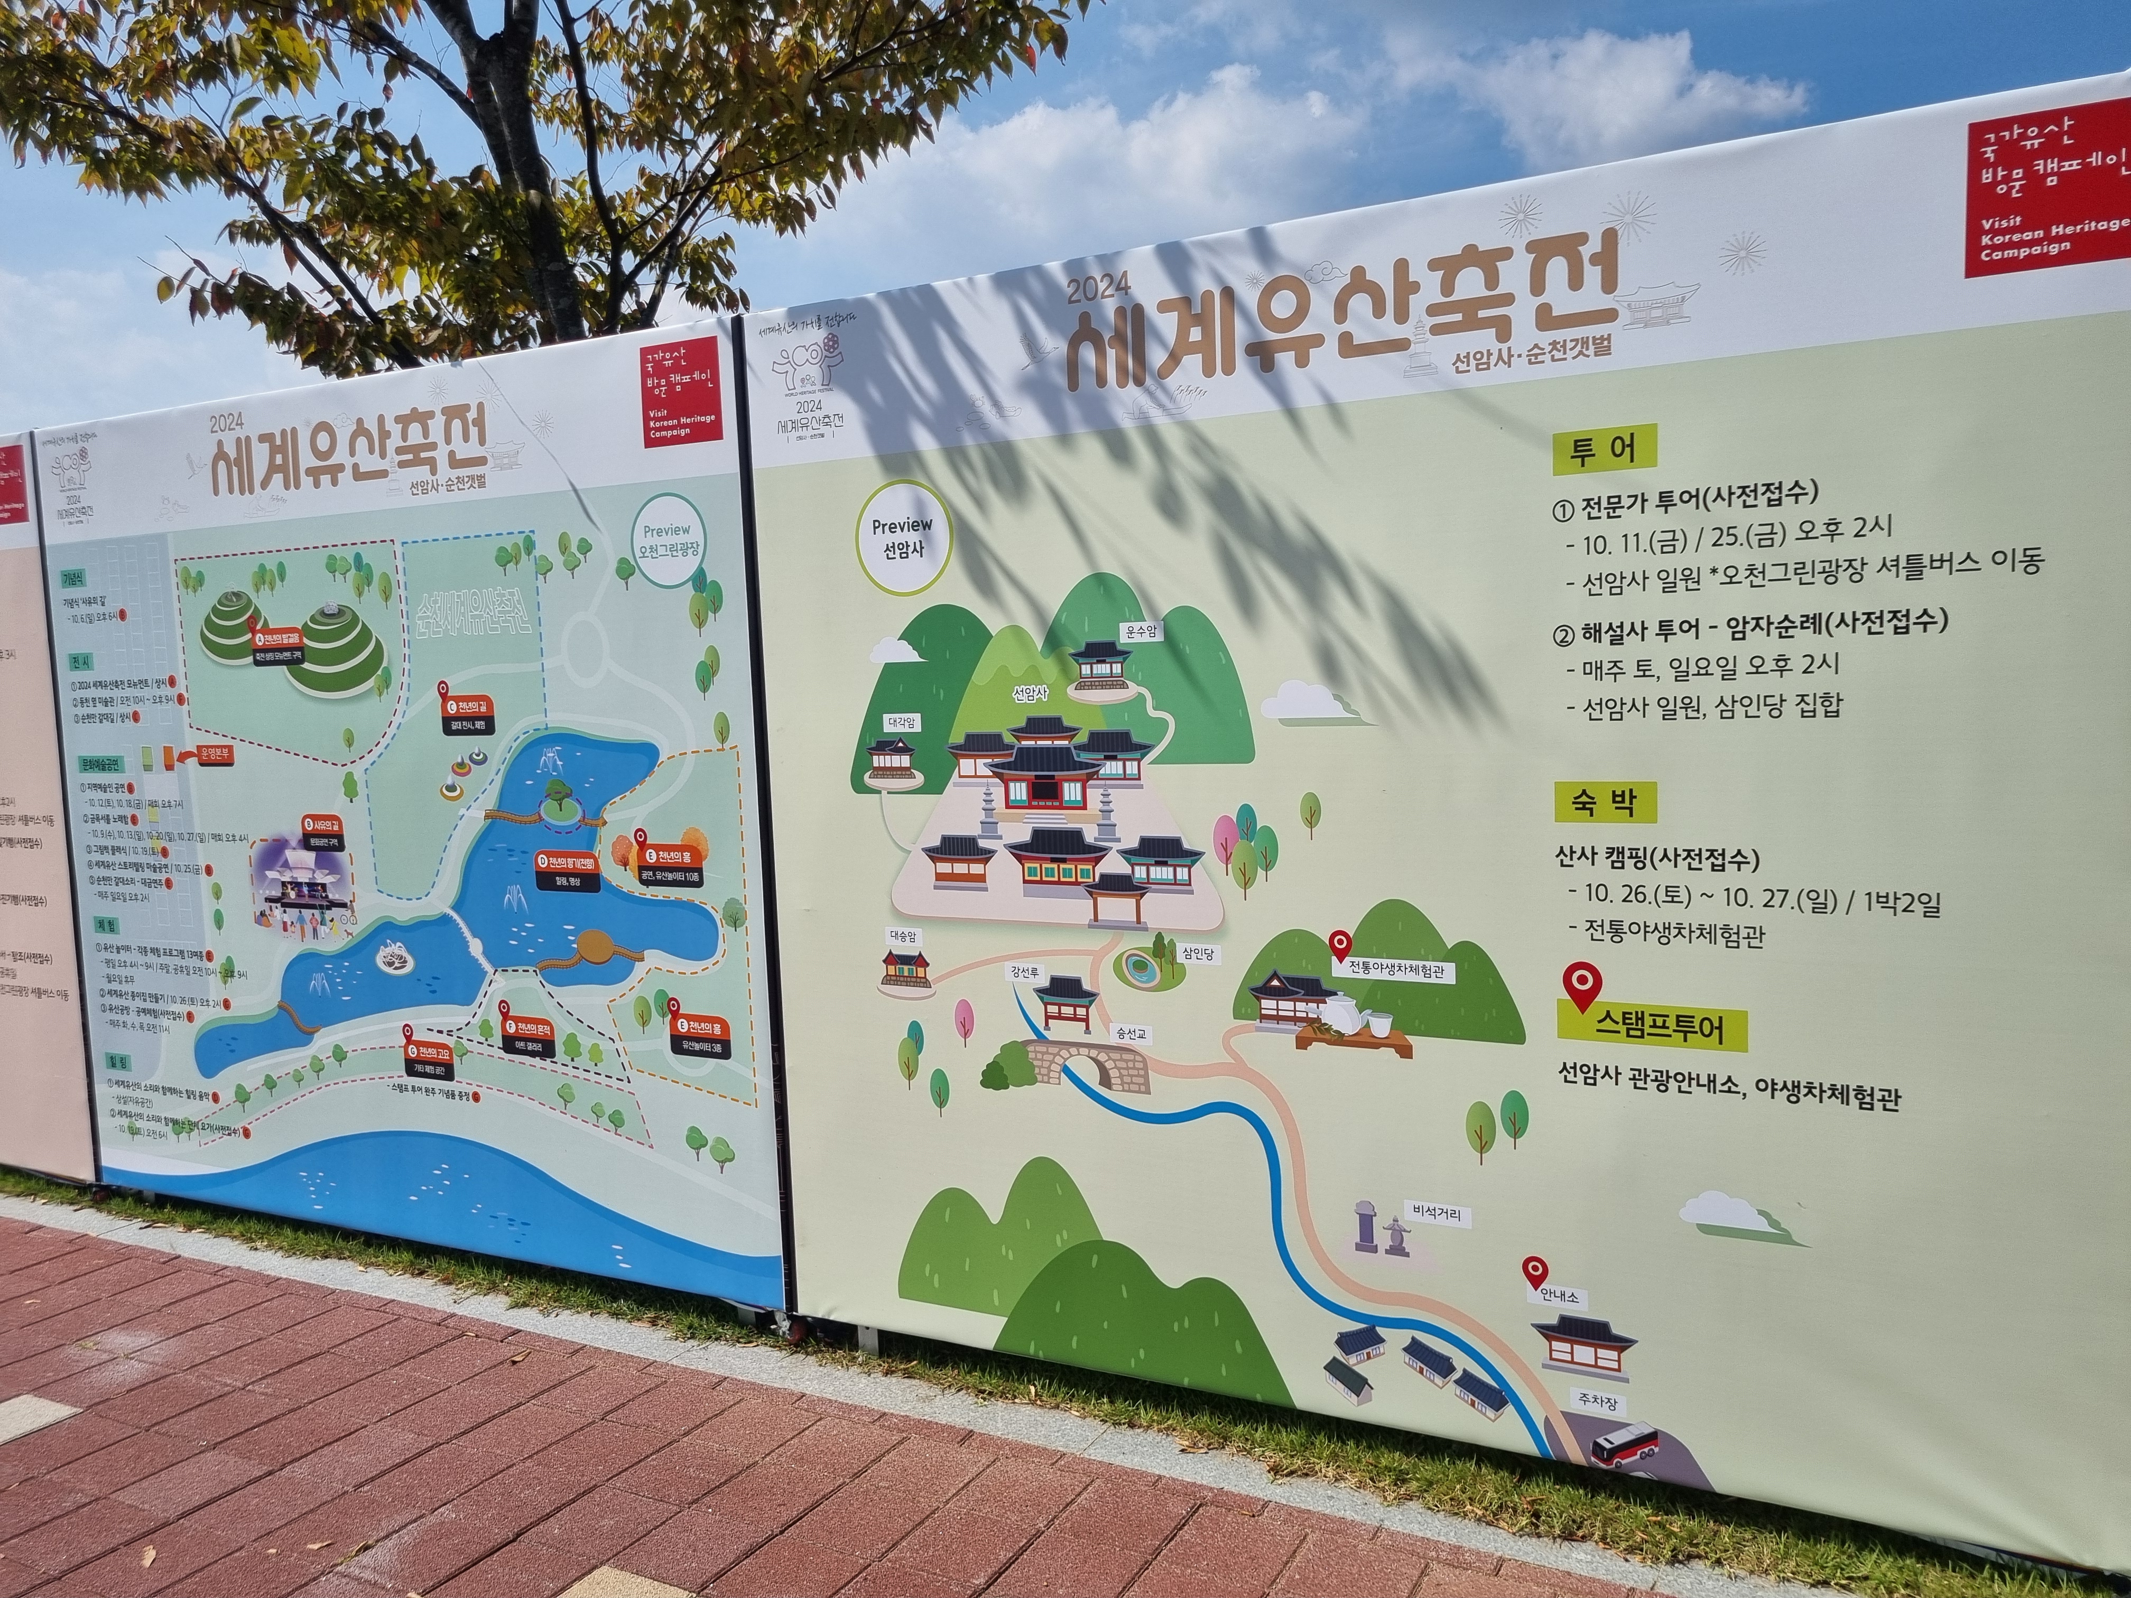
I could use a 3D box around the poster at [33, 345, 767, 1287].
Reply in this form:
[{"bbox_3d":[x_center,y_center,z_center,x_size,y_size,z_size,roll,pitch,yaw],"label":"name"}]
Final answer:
[{"bbox_3d":[-1.720,0.047,4.003,2.453,2.133,0.070,0,5,28],"label":"poster"}]

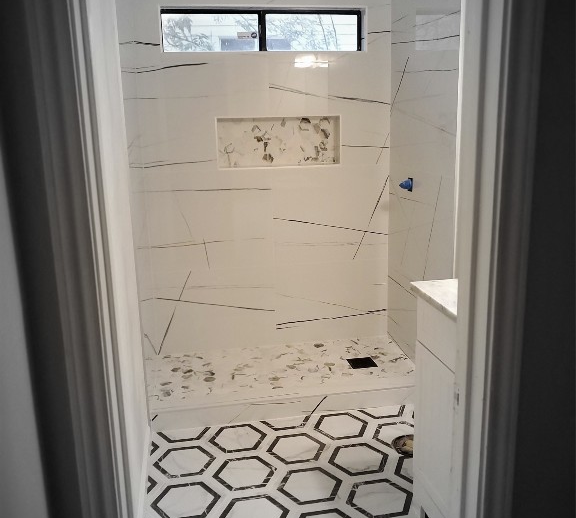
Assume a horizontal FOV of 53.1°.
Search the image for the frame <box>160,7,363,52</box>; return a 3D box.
[{"bbox_3d":[-0.139,-1.355,3.444,1.199,0.246,0.080,-4,13,-10],"label":"frame"}]

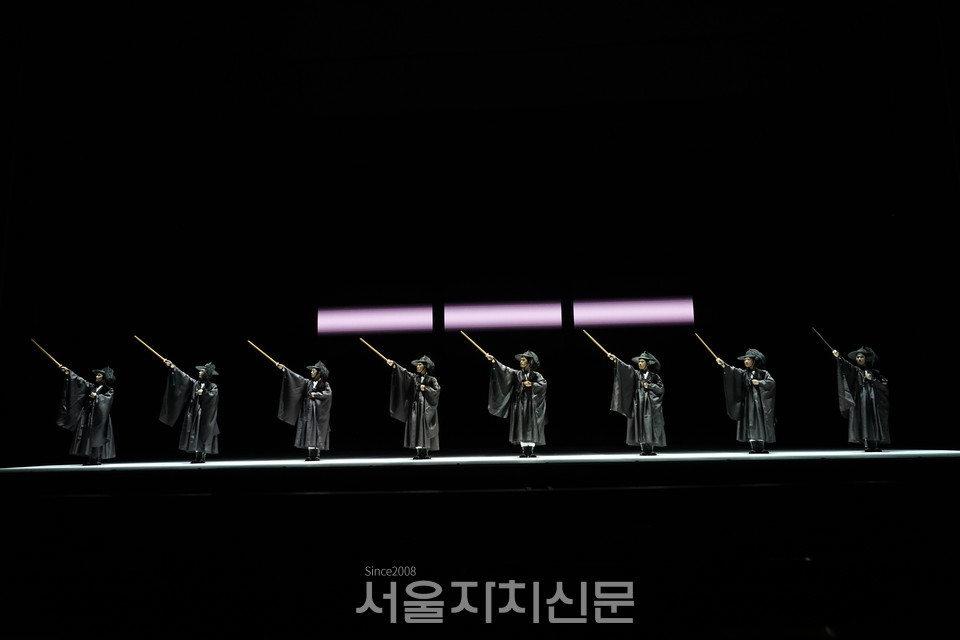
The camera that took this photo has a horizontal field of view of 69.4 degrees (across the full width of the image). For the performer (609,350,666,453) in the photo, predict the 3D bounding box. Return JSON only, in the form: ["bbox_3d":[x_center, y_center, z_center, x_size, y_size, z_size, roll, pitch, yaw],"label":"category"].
[{"bbox_3d":[2.793,1.474,12.284,0.993,1.839,0.620,-5,-10,24],"label":"performer"}]

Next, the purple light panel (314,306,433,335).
[{"bbox_3d":[-3.060,-0.009,20.214,3.392,0.752,0.120,-2,-8,4],"label":"purple light panel"}]

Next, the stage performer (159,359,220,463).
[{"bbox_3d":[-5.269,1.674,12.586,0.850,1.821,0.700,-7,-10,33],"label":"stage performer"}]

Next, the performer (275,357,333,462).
[{"bbox_3d":[-3.195,1.659,12.667,0.969,1.807,0.620,-5,-10,20],"label":"performer"}]

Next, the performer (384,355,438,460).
[{"bbox_3d":[-1.191,1.572,12.543,0.929,1.866,0.620,-5,-10,22],"label":"performer"}]

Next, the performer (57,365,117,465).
[{"bbox_3d":[-7.323,1.774,12.930,1.037,1.629,0.600,-4,-9,16],"label":"performer"}]

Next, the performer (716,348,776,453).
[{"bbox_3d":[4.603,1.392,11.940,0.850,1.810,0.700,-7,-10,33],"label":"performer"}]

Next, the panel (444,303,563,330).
[{"bbox_3d":[0.655,-0.120,19.972,3.380,0.747,0.120,-2,-8,4],"label":"panel"}]

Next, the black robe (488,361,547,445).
[{"bbox_3d":[0.680,1.486,12.422,0.998,1.524,0.580,-4,-9,18],"label":"black robe"}]

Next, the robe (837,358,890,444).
[{"bbox_3d":[6.539,1.376,11.828,0.800,1.452,0.620,-7,-10,33],"label":"robe"}]

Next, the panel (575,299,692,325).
[{"bbox_3d":[4.367,-0.221,19.728,3.375,0.746,0.120,-2,-8,4],"label":"panel"}]

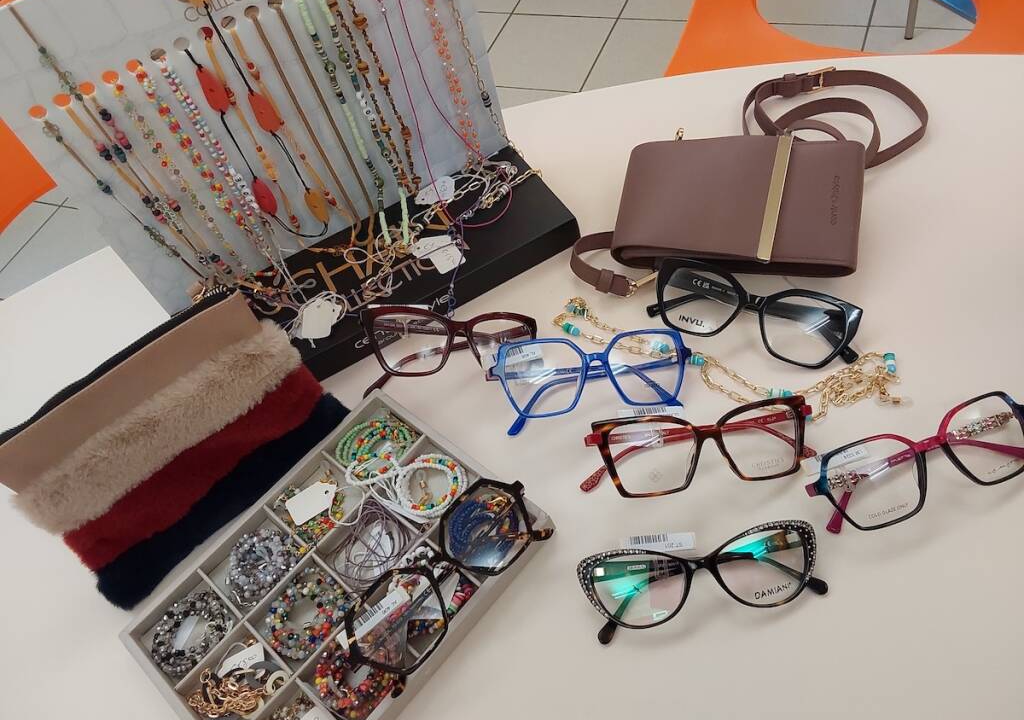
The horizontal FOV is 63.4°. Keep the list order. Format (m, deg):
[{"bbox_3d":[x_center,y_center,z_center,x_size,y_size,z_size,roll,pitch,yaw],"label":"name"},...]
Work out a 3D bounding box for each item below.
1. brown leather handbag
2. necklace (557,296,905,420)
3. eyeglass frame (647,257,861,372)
[{"bbox_3d":[0.197,-0.152,0.674,0.256,0.034,0.257,7,56,18],"label":"brown leather handbag"},{"bbox_3d":[0.142,0.005,0.584,0.246,0.012,0.080,11,57,21],"label":"necklace"},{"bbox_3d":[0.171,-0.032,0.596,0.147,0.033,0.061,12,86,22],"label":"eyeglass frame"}]

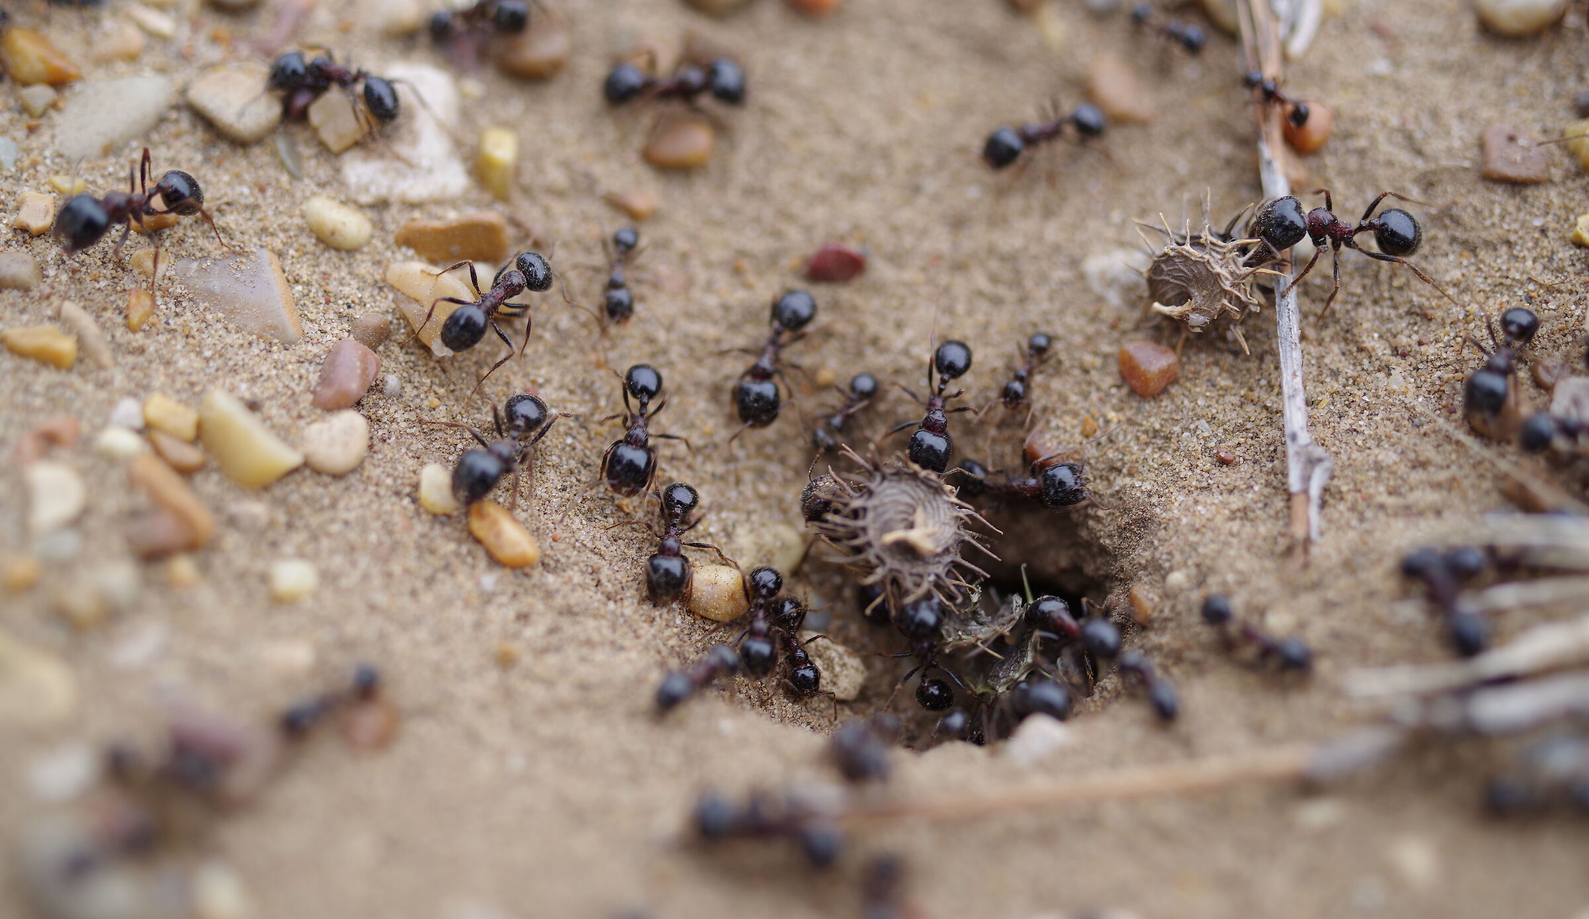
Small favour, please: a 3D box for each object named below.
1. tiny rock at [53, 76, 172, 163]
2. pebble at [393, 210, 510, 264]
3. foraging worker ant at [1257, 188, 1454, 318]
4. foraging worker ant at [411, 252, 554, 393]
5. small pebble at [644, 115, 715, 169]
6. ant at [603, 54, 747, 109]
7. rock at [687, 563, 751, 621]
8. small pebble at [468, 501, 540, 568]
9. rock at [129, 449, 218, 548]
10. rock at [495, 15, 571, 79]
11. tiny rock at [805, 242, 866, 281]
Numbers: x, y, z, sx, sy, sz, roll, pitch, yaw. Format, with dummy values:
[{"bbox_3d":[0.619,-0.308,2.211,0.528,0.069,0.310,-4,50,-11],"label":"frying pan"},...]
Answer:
[{"bbox_3d":[-0.039,-0.020,0.127,0.008,0.002,0.004,-33,55,-27],"label":"tiny rock"},{"bbox_3d":[-0.020,-0.013,0.132,0.007,0.002,0.002,0,48,0],"label":"pebble"},{"bbox_3d":[0.030,-0.011,0.119,0.011,0.004,0.007,3,47,3],"label":"foraging worker ant"},{"bbox_3d":[-0.017,-0.008,0.119,0.006,0.003,0.008,32,51,21],"label":"foraging worker ant"},{"bbox_3d":[-0.008,-0.022,0.155,0.005,0.002,0.004,0,48,0],"label":"small pebble"},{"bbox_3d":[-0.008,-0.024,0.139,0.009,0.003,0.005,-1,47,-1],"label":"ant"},{"bbox_3d":[-0.004,0.008,0.127,0.003,0.003,0.003,0,48,0],"label":"rock"},{"bbox_3d":[-0.016,0.004,0.123,0.003,0.002,0.005,-28,52,-25],"label":"small pebble"},{"bbox_3d":[-0.033,0.002,0.116,0.003,0.003,0.005,-33,56,-26],"label":"rock"},{"bbox_3d":[-0.017,-0.027,0.143,0.005,0.003,0.004,0,43,0],"label":"rock"},{"bbox_3d":[0.002,-0.012,0.135,0.004,0.002,0.003,0,47,0],"label":"tiny rock"}]

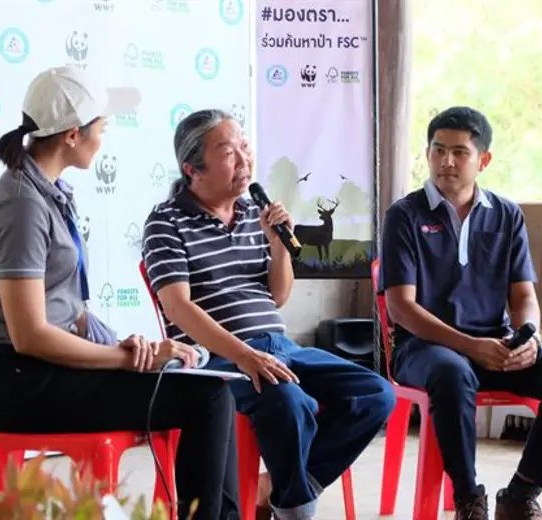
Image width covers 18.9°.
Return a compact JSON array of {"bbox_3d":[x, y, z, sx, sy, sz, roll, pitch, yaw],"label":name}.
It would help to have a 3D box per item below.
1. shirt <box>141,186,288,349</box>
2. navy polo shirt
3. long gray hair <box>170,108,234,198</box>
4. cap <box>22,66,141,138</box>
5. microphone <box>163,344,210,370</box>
[{"bbox_3d":[-0.159,0.020,4.420,0.440,0.450,0.300,-1,-7,-38],"label":"shirt"},{"bbox_3d":[0.545,0.010,4.750,0.480,0.480,0.280,0,-2,-13],"label":"navy polo shirt"},{"bbox_3d":[-0.181,-0.288,4.430,0.210,0.245,0.180,0,1,42],"label":"long gray hair"},{"bbox_3d":[-0.448,-0.368,3.800,0.270,0.150,0.180,-13,5,-21],"label":"cap"},{"bbox_3d":[-0.195,0.227,3.750,0.054,0.054,0.175,0,6,37],"label":"microphone"}]

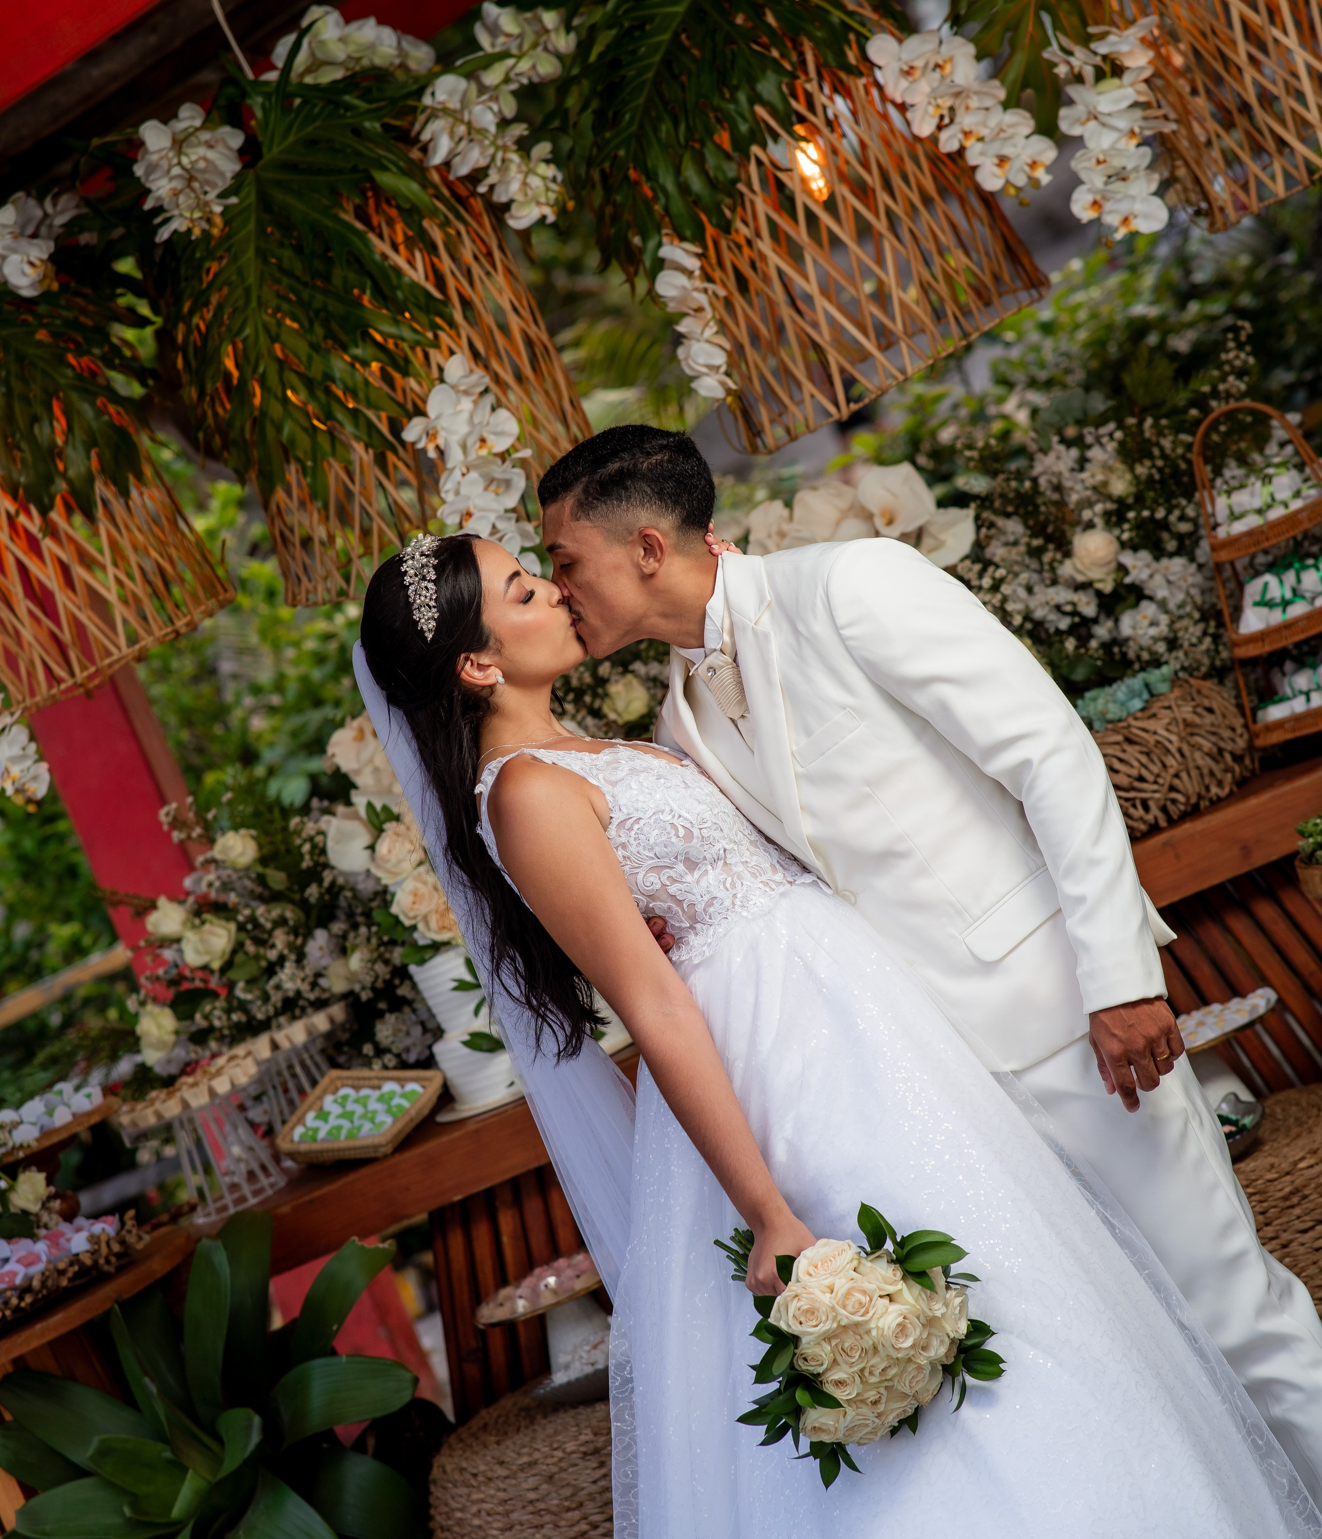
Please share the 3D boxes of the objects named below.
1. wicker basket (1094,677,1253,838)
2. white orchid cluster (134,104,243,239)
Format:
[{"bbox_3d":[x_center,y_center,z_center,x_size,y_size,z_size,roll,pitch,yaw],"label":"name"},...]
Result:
[{"bbox_3d":[0.649,-0.017,6.050,0.240,0.160,0.200,-22,8,0],"label":"wicker basket"},{"bbox_3d":[-0.584,-0.741,5.820,0.150,0.165,0.120,-22,8,0],"label":"white orchid cluster"}]

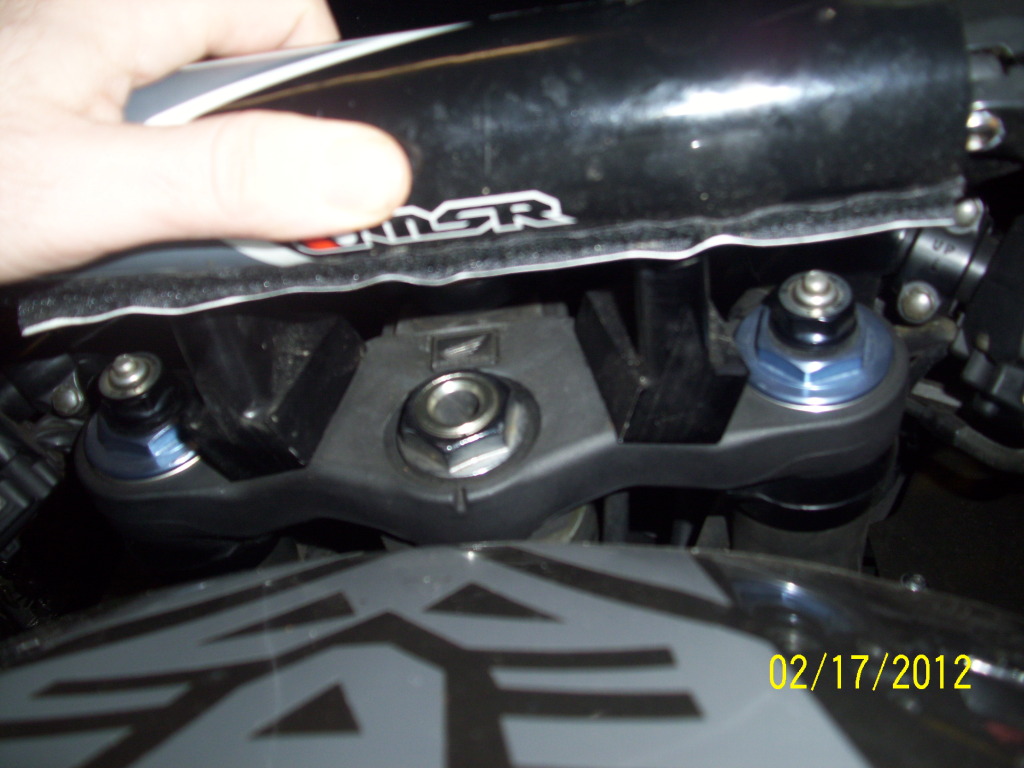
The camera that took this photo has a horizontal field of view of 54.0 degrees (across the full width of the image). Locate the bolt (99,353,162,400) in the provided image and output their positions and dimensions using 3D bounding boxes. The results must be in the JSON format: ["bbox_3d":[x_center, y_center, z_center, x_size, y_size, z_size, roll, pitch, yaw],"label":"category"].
[{"bbox_3d":[-0.118,-0.004,0.308,0.020,0.010,0.020,-6,47,6],"label":"bolt"}]

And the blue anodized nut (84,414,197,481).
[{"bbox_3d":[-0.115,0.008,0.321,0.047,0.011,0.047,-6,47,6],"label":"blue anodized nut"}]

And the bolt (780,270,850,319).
[{"bbox_3d":[0.087,-0.027,0.287,0.020,0.010,0.020,-6,47,6],"label":"bolt"}]

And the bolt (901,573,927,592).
[{"bbox_3d":[0.118,0.059,0.295,0.007,0.006,0.007,0,23,0],"label":"bolt"}]

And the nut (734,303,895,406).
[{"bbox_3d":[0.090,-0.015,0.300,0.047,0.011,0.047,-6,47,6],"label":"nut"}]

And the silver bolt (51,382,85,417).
[{"bbox_3d":[-0.147,0.005,0.333,0.011,0.011,0.006,3,-21,-8],"label":"silver bolt"}]

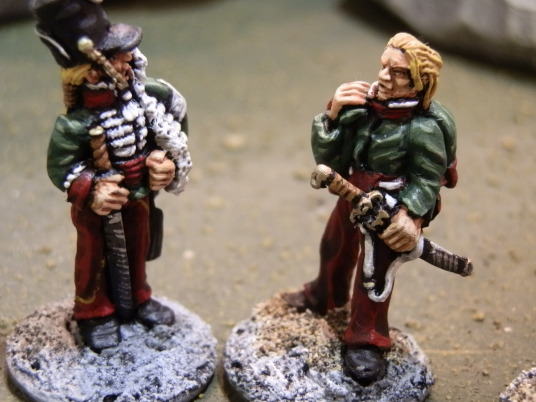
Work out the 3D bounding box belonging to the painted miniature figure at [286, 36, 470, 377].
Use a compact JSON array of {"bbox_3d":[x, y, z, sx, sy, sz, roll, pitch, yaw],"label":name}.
[{"bbox_3d":[0.010,0.000,0.090,0.016,0.033,0.014,15,26,25],"label":"painted miniature figure"}]

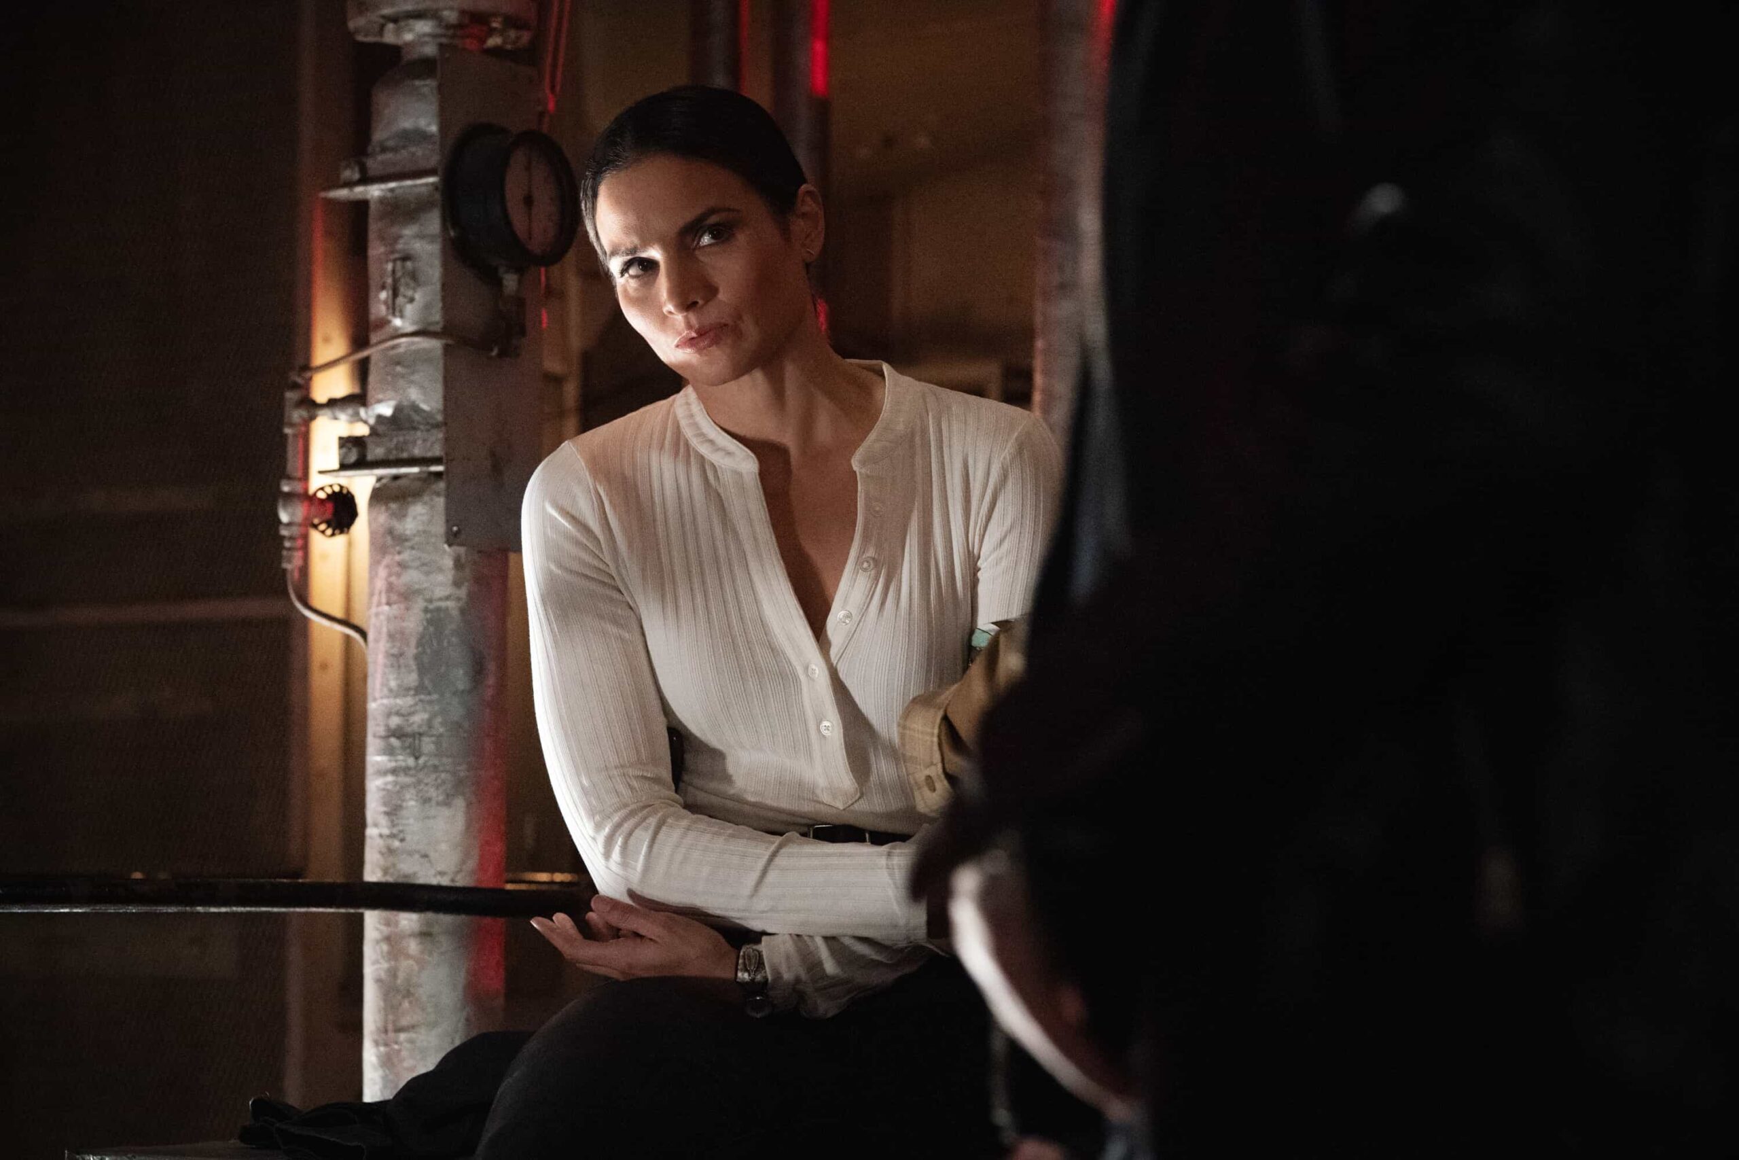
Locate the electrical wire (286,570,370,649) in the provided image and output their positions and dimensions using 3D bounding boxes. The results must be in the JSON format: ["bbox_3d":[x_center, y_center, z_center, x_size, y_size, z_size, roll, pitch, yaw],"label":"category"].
[{"bbox_3d":[-0.488,0.026,3.690,0.074,0.072,0.035,0,-3,10],"label":"electrical wire"}]

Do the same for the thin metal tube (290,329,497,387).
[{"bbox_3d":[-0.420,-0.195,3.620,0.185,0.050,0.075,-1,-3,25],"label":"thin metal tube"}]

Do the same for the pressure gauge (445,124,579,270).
[{"bbox_3d":[-0.309,-0.333,3.600,0.062,0.134,0.134,-2,-4,34],"label":"pressure gauge"}]

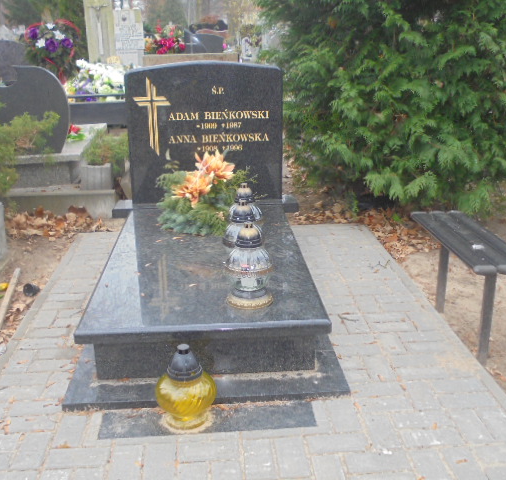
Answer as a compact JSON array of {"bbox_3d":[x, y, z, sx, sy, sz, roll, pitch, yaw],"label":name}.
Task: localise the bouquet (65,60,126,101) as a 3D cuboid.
[{"bbox_3d":[-1.823,-1.836,7.405,0.740,0.480,0.550,-2,18,-3],"label":"bouquet"}]

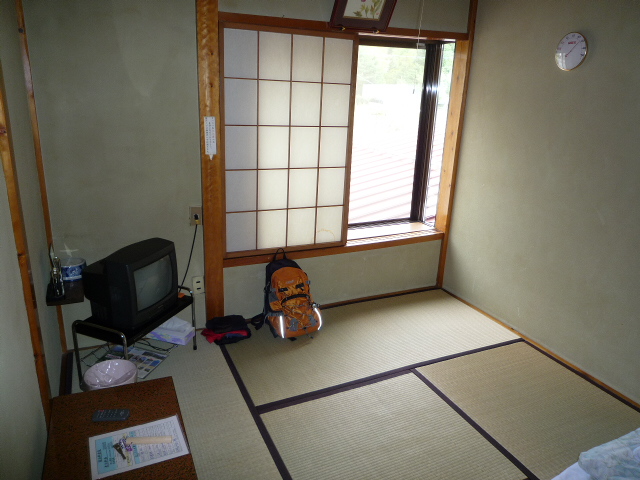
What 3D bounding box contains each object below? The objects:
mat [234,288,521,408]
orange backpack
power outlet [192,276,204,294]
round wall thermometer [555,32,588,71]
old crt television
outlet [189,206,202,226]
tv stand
[{"bbox_3d":[0.345,0.646,3.058,1.830,0.050,0.872,-6,20,-24],"label":"mat"},{"bbox_3d":[-0.174,0.336,2.995,0.300,0.500,0.230,-6,8,-24],"label":"orange backpack"},{"bbox_3d":[-0.763,0.287,2.925,0.070,0.119,0.012,-6,20,-24],"label":"power outlet"},{"bbox_3d":[1.403,-1.052,2.579,0.035,0.205,0.205,-6,20,-24],"label":"round wall thermometer"},{"bbox_3d":[-1.032,0.203,2.483,0.350,0.350,0.372,8,19,18],"label":"old crt television"},{"bbox_3d":[-0.746,-0.141,2.783,0.070,0.119,0.012,-6,20,-24],"label":"outlet"},{"bbox_3d":[-0.980,0.523,2.527,0.335,0.410,0.560,8,19,18],"label":"tv stand"}]

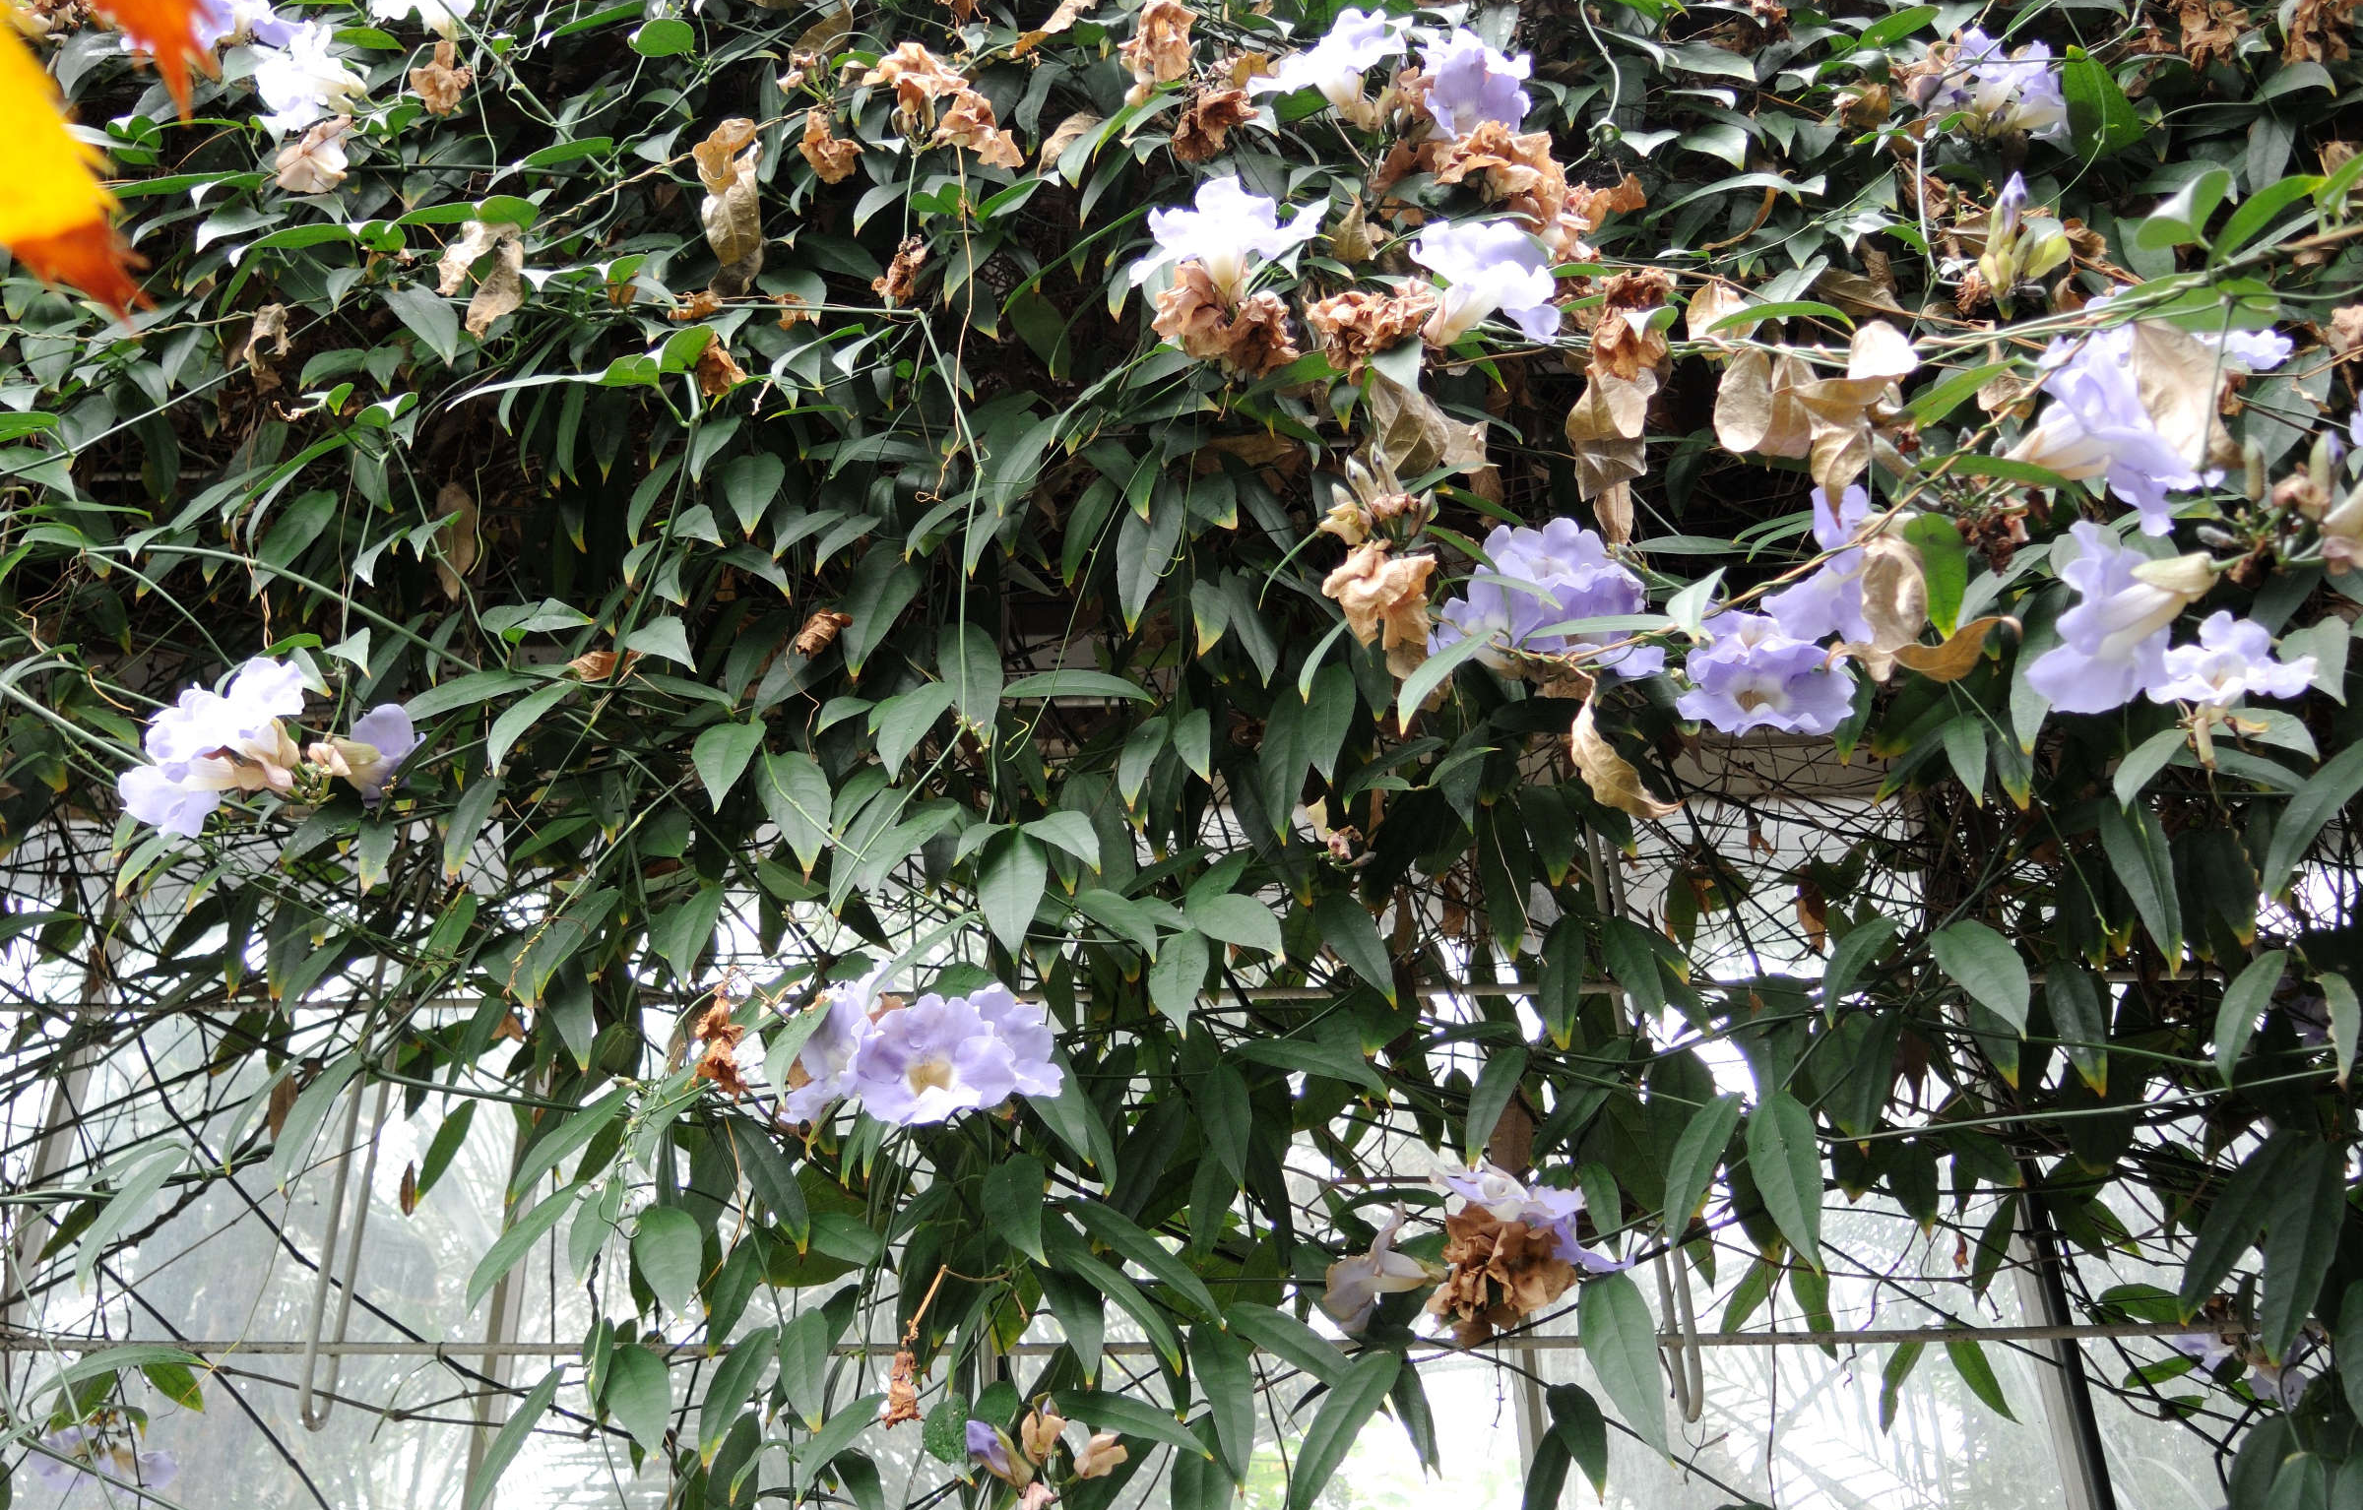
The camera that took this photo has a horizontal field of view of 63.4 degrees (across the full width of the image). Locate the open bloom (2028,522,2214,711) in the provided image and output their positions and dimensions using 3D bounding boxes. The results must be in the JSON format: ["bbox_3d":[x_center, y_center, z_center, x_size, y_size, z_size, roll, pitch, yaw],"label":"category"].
[{"bbox_3d":[0.488,-0.071,0.998,0.071,0.079,0.075,-27,-39,34],"label":"open bloom"}]

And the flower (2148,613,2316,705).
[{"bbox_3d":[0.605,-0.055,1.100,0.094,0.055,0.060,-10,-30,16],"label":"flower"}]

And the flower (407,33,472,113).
[{"bbox_3d":[-0.613,-0.562,1.580,0.050,0.060,0.045,-2,-29,0],"label":"flower"}]

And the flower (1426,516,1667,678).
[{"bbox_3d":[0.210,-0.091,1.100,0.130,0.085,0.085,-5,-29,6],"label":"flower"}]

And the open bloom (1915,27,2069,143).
[{"bbox_3d":[0.603,-0.498,1.420,0.110,0.080,0.080,-10,-30,15],"label":"open bloom"}]

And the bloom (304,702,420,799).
[{"bbox_3d":[-0.500,-0.001,1.170,0.060,0.060,0.055,0,-28,-30],"label":"bloom"}]

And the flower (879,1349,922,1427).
[{"bbox_3d":[-0.142,0.321,0.970,0.021,0.038,0.020,3,-32,-7],"label":"flower"}]

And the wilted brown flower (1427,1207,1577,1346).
[{"bbox_3d":[0.161,0.263,0.960,0.074,0.068,0.062,-6,-32,8],"label":"wilted brown flower"}]

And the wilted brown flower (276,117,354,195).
[{"bbox_3d":[-0.545,-0.377,1.200,0.038,0.044,0.042,25,-25,19],"label":"wilted brown flower"}]

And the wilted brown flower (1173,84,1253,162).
[{"bbox_3d":[0.021,-0.413,1.248,0.050,0.041,0.038,-2,-32,-1],"label":"wilted brown flower"}]

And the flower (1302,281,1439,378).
[{"bbox_3d":[0.119,-0.267,1.200,0.083,0.055,0.055,-1,-29,0],"label":"flower"}]

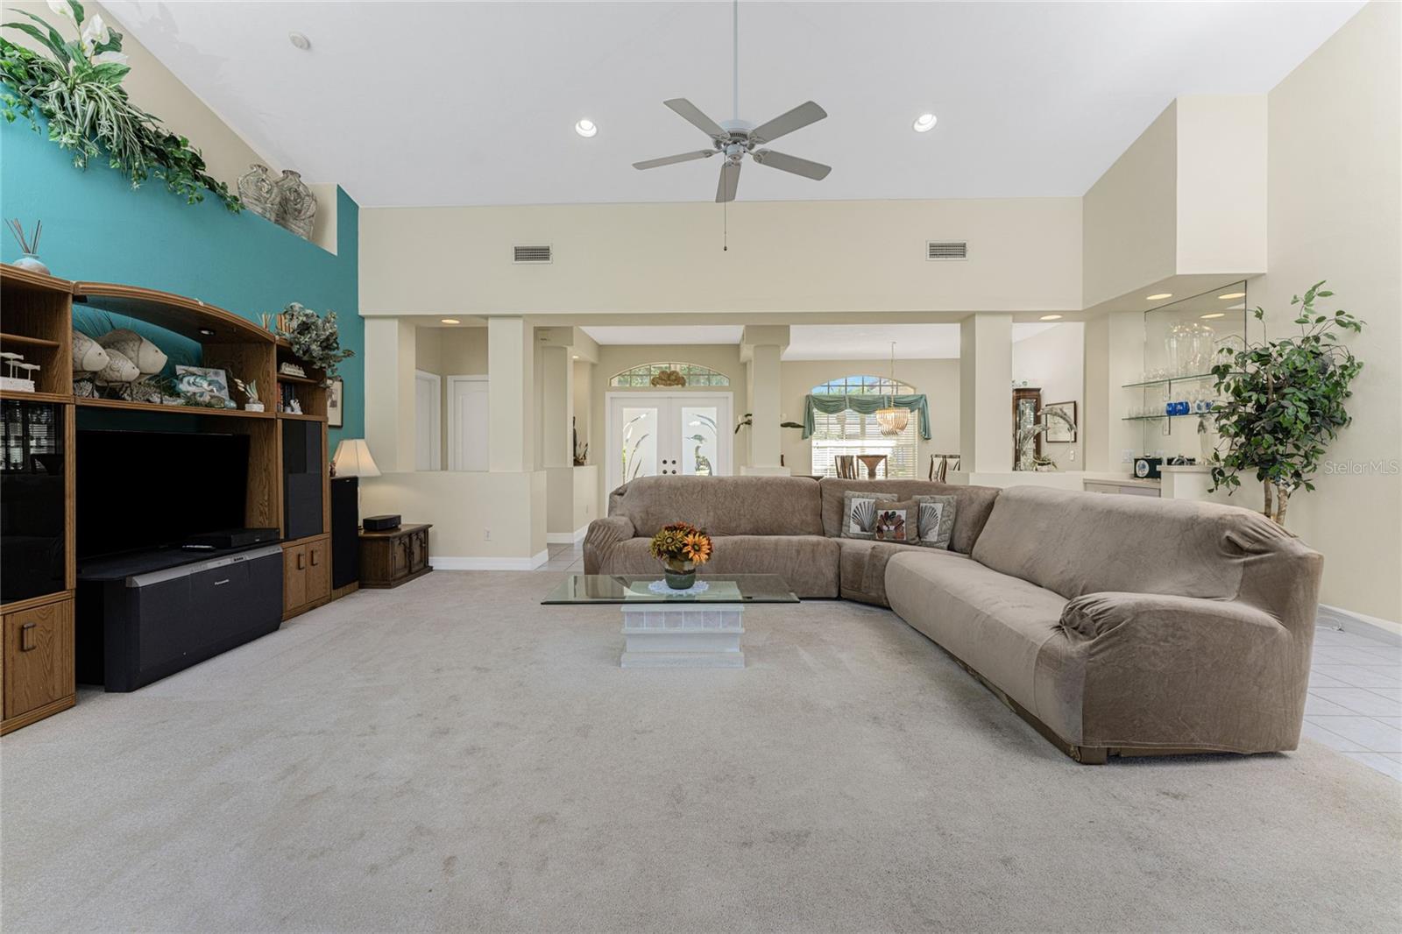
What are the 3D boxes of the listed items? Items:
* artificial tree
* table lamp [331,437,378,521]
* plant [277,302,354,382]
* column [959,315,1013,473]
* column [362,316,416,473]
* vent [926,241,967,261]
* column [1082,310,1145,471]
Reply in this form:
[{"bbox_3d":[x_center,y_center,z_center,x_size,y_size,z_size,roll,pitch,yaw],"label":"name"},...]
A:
[{"bbox_3d":[3.550,-0.030,3.330,0.780,2.160,0.750,0,0,1],"label":"artificial tree"},{"bbox_3d":[-3.210,0.155,5.100,0.400,0.810,0.400,0,0,1],"label":"table lamp"},{"bbox_3d":[-2.890,-0.930,4.100,0.480,0.570,0.500,0,0,1],"label":"plant"},{"bbox_3d":[2.950,-0.740,5.665,0.370,1.590,0.360,0,0,1],"label":"column"},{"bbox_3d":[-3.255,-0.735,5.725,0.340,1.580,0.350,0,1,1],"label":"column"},{"bbox_3d":[2.363,-2.069,5.225,0.400,0.195,0.030,0,1,1],"label":"vent"},{"bbox_3d":[4.178,-0.735,5.515,0.360,1.560,0.360,0,1,1],"label":"column"}]

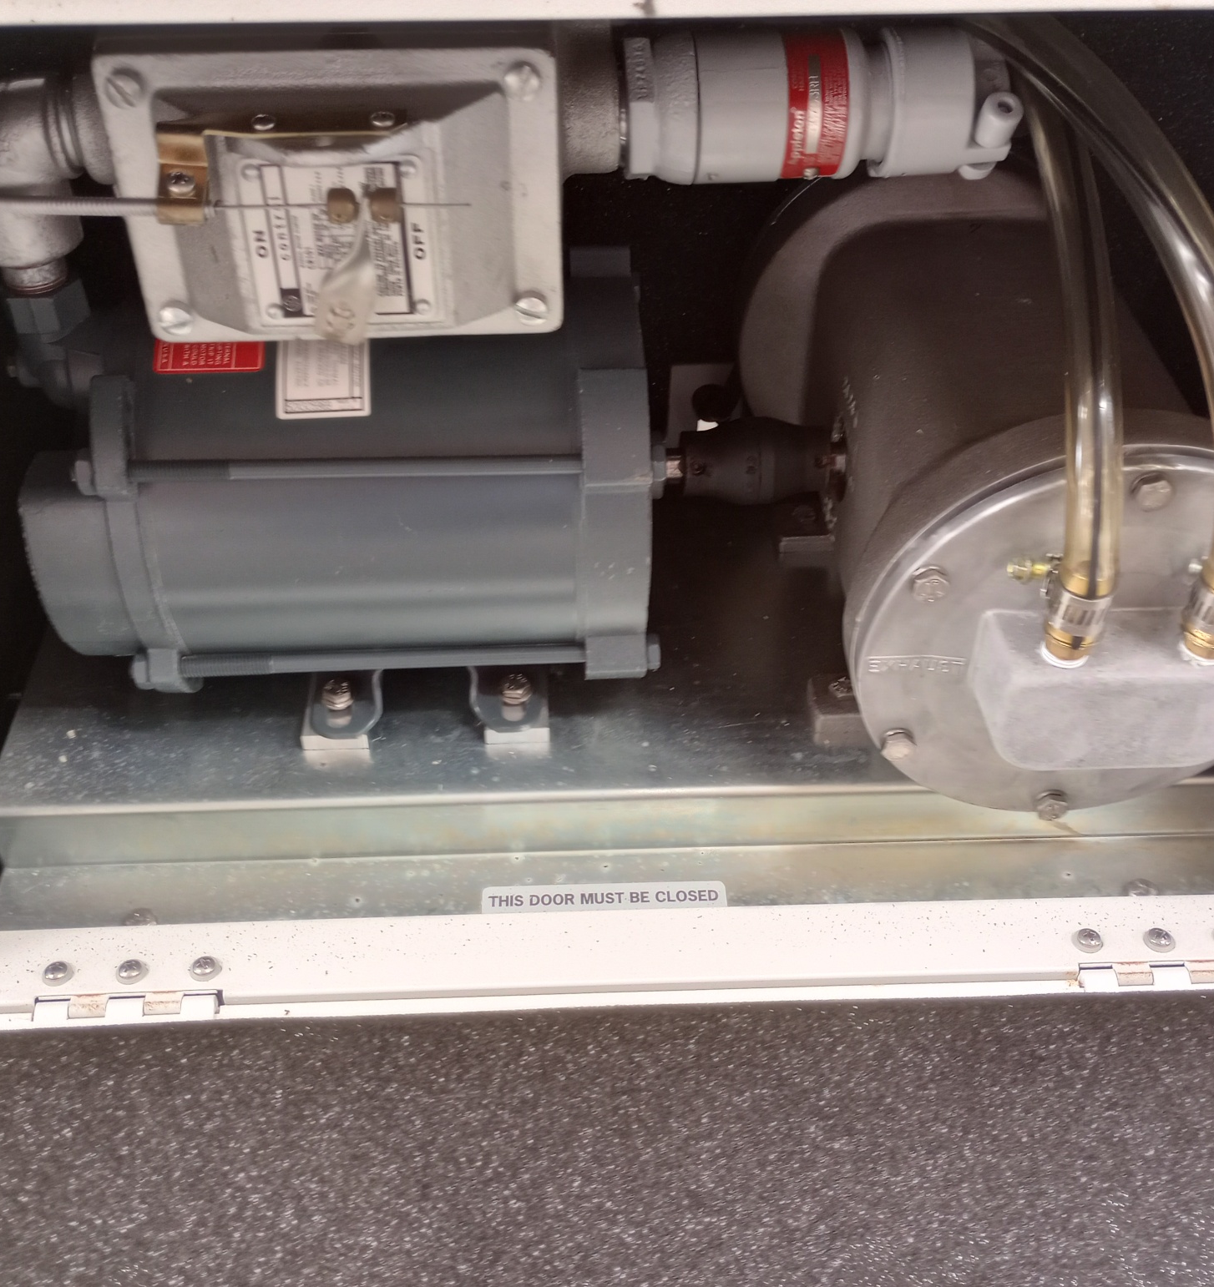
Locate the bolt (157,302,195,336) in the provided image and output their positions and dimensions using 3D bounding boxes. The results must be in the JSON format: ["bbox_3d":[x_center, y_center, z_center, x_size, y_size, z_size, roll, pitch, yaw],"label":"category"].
[{"bbox_3d":[-0.135,-0.101,0.433,0.011,0.011,0.004,-1,43,-1],"label":"bolt"}]

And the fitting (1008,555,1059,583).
[{"bbox_3d":[0.134,-0.023,0.433,0.017,0.009,0.009,-1,43,-1],"label":"fitting"}]

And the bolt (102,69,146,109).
[{"bbox_3d":[-0.134,-0.154,0.384,0.011,0.011,0.004,-1,43,-1],"label":"bolt"}]

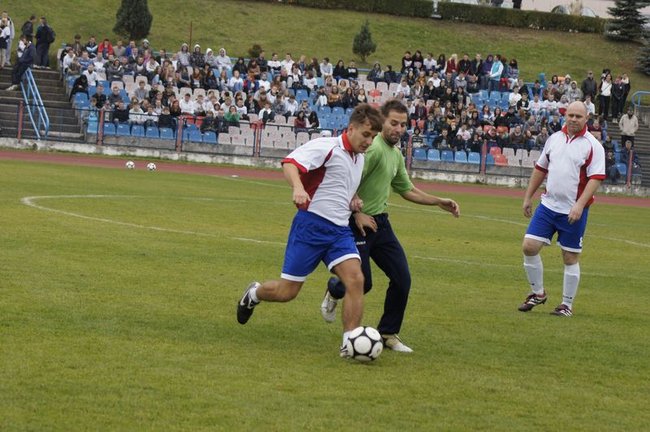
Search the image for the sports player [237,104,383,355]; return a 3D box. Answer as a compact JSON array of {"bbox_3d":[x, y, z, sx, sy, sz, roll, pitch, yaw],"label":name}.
[{"bbox_3d":[-0.094,0.094,15.750,0.870,1.620,0.600,6,3,37],"label":"sports player"}]

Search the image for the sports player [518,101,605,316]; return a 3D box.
[{"bbox_3d":[1.995,-0.063,20.500,0.640,1.800,0.480,5,2,25],"label":"sports player"}]

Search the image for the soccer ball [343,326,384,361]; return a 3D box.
[{"bbox_3d":[0.236,0.809,15.420,0.220,0.220,0.220,4,2,0],"label":"soccer ball"}]

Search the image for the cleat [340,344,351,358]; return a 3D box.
[{"bbox_3d":[0.176,0.871,15.600,0.280,0.110,0.105,6,3,41],"label":"cleat"}]

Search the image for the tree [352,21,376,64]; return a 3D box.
[{"bbox_3d":[1.511,-6.593,92.000,0.930,1.650,0.930,4,2,0],"label":"tree"}]

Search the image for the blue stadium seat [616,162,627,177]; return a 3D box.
[{"bbox_3d":[9.339,-1.465,76.700,0.430,0.420,0.430,4,2,-3],"label":"blue stadium seat"}]

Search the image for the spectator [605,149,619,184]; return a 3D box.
[{"bbox_3d":[9.017,-1.524,76.500,0.470,1.080,0.680,4,2,-3],"label":"spectator"}]

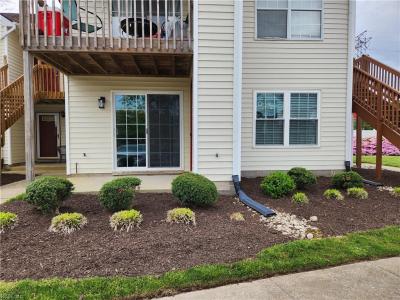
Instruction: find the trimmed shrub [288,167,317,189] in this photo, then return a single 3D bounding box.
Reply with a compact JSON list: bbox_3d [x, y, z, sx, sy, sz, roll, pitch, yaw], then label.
[{"bbox_3d":[2.226,0.607,5.800,0.600,0.460,0.580,0,3,-2],"label":"trimmed shrub"}]

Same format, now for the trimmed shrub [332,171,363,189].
[{"bbox_3d":[3.163,0.633,5.700,0.600,0.410,0.580,0,3,-2],"label":"trimmed shrub"}]

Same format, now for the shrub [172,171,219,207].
[{"bbox_3d":[-0.075,0.665,4.450,0.760,0.540,0.720,0,3,-2],"label":"shrub"}]

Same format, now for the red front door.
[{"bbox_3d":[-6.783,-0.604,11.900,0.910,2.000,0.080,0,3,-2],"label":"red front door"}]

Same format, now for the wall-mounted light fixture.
[{"bbox_3d":[-2.392,-1.154,6.500,0.150,0.290,0.170,0,3,-2],"label":"wall-mounted light fixture"}]

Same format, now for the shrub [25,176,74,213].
[{"bbox_3d":[-2.350,0.699,4.150,0.720,0.540,0.690,0,3,-2],"label":"shrub"}]

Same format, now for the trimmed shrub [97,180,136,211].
[{"bbox_3d":[-1.311,0.720,4.250,0.600,0.530,0.580,0,3,-2],"label":"trimmed shrub"}]

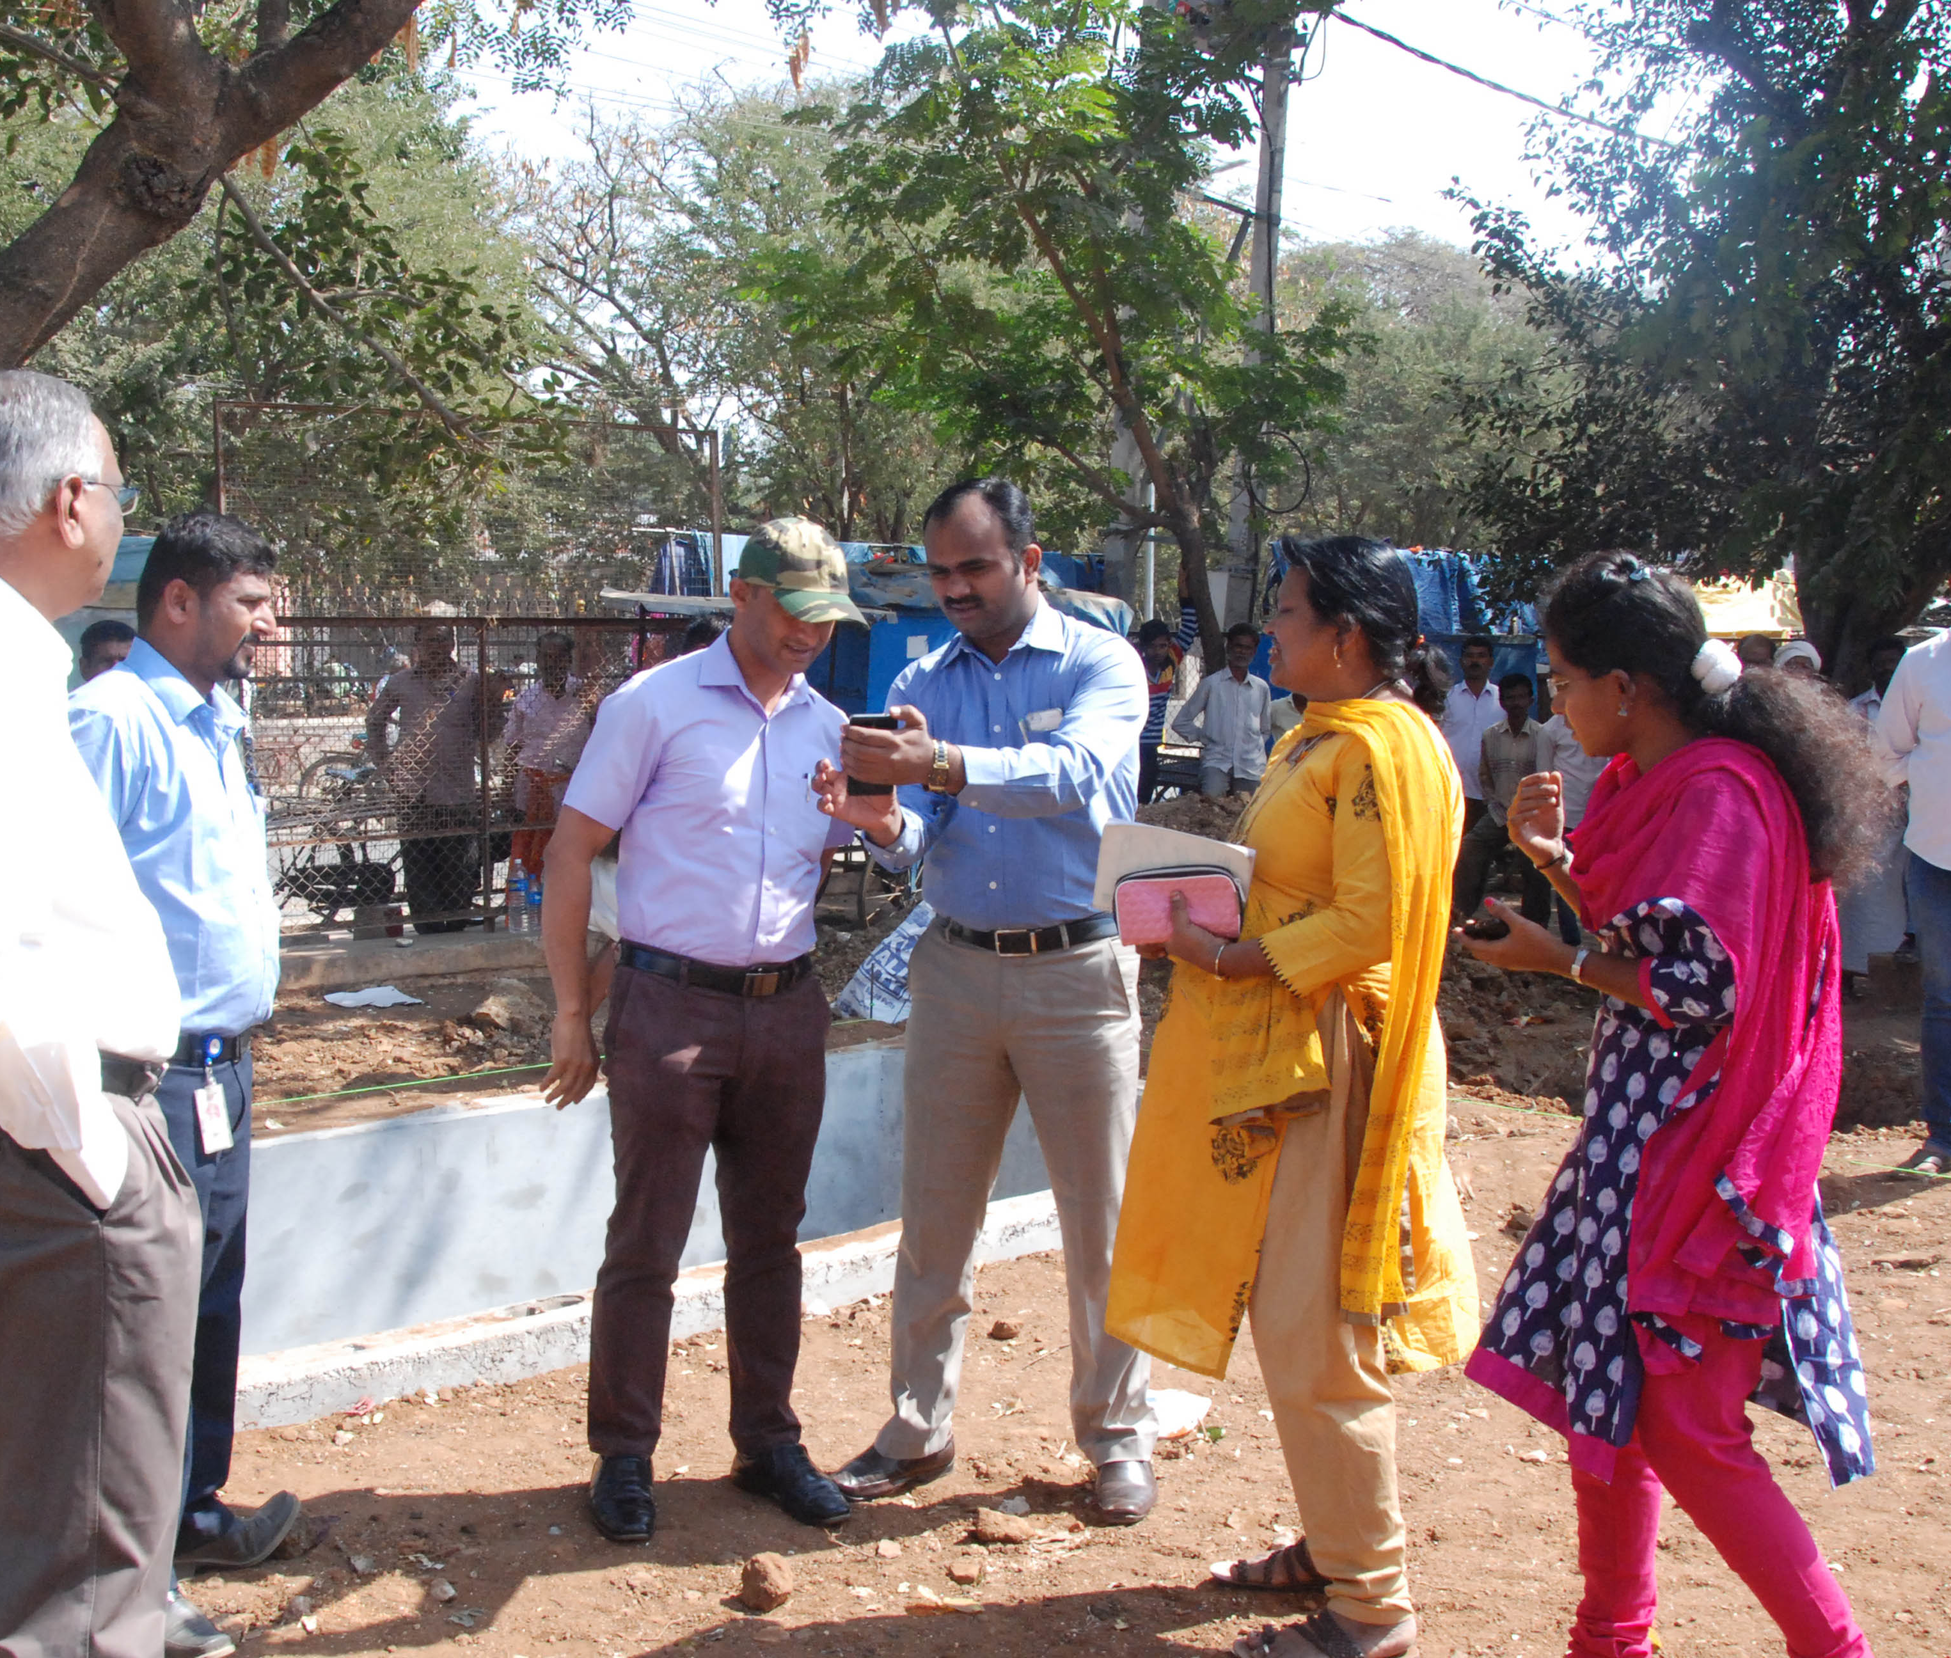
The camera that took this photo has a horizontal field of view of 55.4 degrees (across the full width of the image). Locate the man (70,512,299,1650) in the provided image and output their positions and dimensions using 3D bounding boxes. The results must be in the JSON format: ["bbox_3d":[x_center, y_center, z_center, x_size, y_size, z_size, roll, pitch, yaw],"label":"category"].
[{"bbox_3d":[-1.160,0.354,2.757,0.360,1.640,0.470,3,7,22],"label":"man"}]

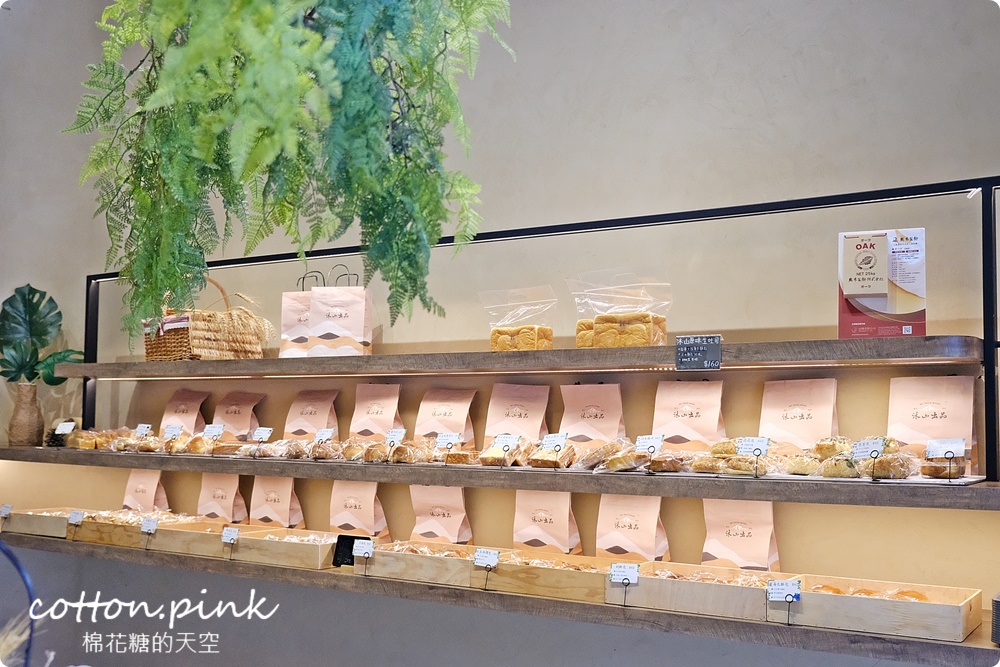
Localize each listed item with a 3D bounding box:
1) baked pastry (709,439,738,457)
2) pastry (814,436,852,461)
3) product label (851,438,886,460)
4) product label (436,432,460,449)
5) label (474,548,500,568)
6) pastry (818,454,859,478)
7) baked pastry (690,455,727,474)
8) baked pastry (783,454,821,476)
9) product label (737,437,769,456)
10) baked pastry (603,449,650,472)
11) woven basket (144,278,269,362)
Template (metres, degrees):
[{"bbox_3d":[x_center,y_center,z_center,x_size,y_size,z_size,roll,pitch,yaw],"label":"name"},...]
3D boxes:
[{"bbox_3d":[0.597,0.304,2.353,0.080,0.043,0.080,-3,-5,30],"label":"baked pastry"},{"bbox_3d":[0.923,0.319,2.467,0.098,0.060,0.097,-3,-5,30],"label":"pastry"},{"bbox_3d":[0.934,0.294,2.253,0.083,0.050,0.008,-8,-38,27],"label":"product label"},{"bbox_3d":[-0.167,0.345,2.857,0.086,0.050,0.008,-3,-35,30],"label":"product label"},{"bbox_3d":[-0.037,0.633,2.508,0.076,0.048,0.008,-3,-23,30],"label":"label"},{"bbox_3d":[0.933,0.364,2.442,0.100,0.060,0.095,-3,-5,29],"label":"pastry"},{"bbox_3d":[0.545,0.341,2.311,0.080,0.045,0.080,-3,-5,30],"label":"baked pastry"},{"bbox_3d":[0.836,0.363,2.457,0.096,0.053,0.095,-3,-5,30],"label":"baked pastry"},{"bbox_3d":[0.675,0.303,2.371,0.086,0.050,0.008,-3,-35,30],"label":"product label"},{"bbox_3d":[0.388,0.388,2.704,0.115,0.062,0.115,-3,-5,29],"label":"baked pastry"},{"bbox_3d":[-1.245,-0.050,3.733,0.280,0.345,0.370,-3,-5,29],"label":"woven basket"}]

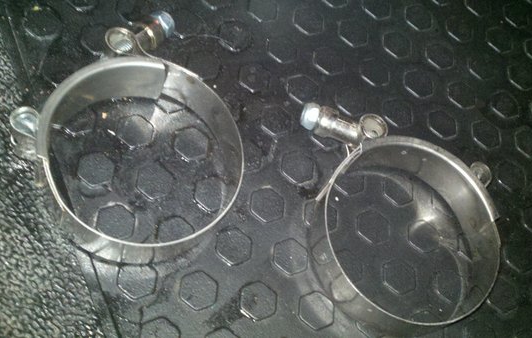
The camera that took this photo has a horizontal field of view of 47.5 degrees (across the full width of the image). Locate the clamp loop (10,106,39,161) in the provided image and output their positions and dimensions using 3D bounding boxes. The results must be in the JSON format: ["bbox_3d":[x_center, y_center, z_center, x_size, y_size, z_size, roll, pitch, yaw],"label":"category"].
[{"bbox_3d":[-0.097,-0.014,0.249,0.012,0.023,0.013,14,62,-9],"label":"clamp loop"}]

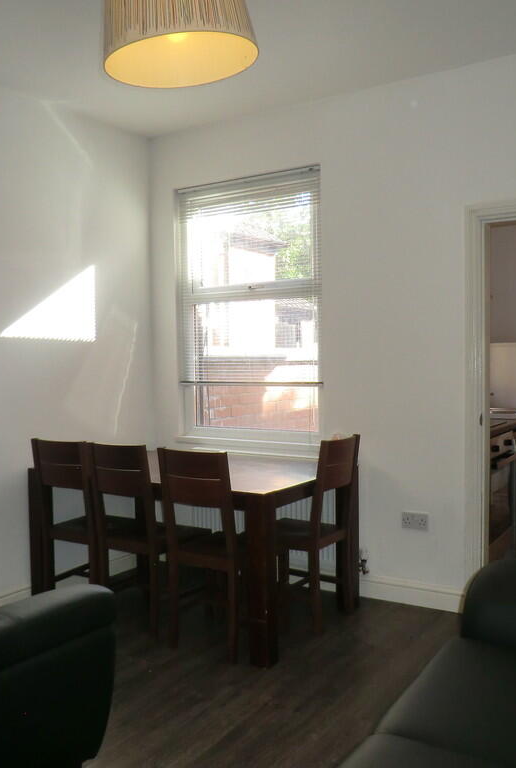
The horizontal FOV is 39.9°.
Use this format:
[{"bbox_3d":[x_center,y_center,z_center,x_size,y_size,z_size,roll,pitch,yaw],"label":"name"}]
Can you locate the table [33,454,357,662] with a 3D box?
[{"bbox_3d":[-0.341,0.809,3.759,1.475,0.738,0.920,1,2,33],"label":"table"}]

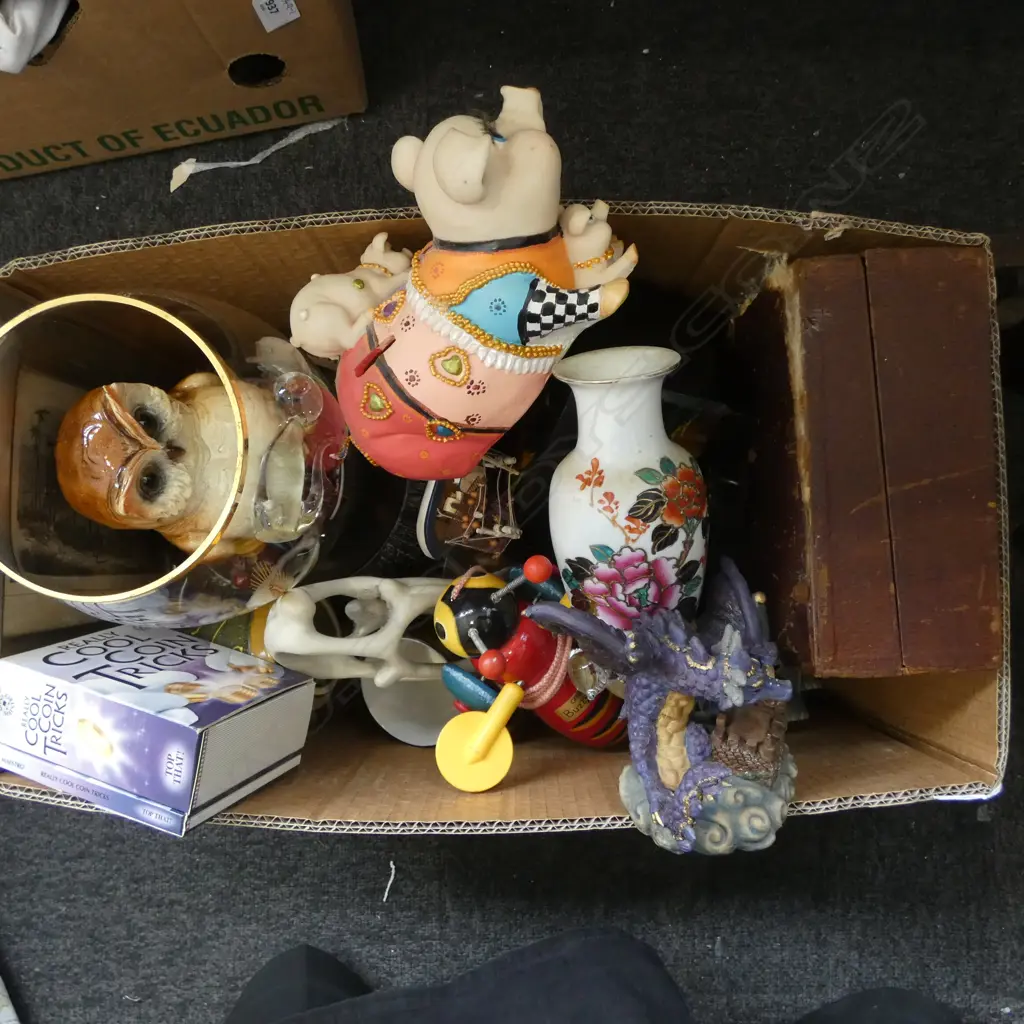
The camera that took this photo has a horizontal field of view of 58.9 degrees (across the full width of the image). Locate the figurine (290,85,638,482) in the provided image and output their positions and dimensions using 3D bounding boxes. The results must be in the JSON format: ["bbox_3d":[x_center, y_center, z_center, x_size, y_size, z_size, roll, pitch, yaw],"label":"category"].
[{"bbox_3d":[-0.022,-0.101,0.408,0.140,0.125,0.175,38,124,34],"label":"figurine"}]

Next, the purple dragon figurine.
[{"bbox_3d":[0.074,0.082,0.415,0.097,0.112,0.108,-26,127,-28],"label":"purple dragon figurine"}]

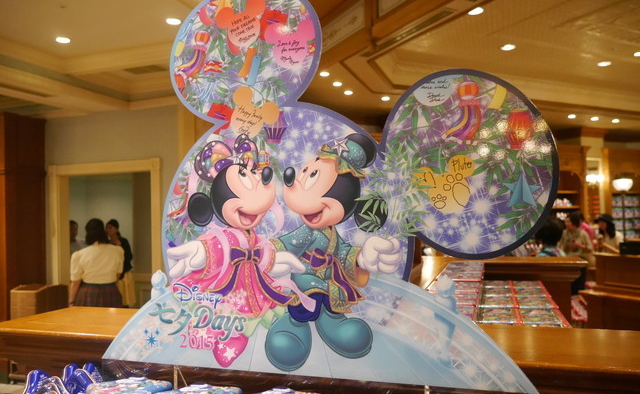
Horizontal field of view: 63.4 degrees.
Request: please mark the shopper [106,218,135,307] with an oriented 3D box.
[{"bbox_3d":[-2.298,1.047,5.779,0.430,1.590,0.280,-2,-2,34],"label":"shopper"}]

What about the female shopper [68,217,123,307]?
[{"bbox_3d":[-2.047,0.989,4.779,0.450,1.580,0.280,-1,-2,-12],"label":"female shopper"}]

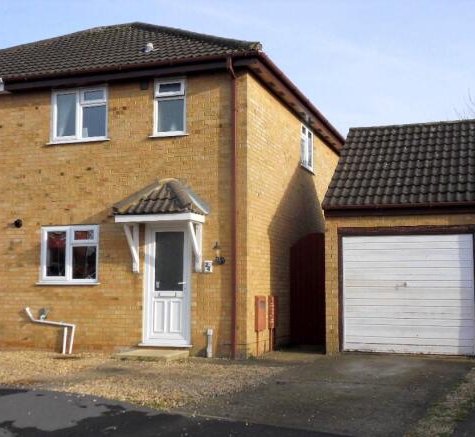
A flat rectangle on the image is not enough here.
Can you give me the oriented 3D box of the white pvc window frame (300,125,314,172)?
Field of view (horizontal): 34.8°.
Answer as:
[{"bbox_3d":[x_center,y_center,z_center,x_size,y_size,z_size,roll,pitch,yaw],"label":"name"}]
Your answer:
[{"bbox_3d":[1.548,-1.540,16.890,0.100,1.005,1.200,-2,-7,19],"label":"white pvc window frame"}]

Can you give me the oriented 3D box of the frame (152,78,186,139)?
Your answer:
[{"bbox_3d":[-1.163,-1.950,13.222,0.644,1.038,0.100,-2,-7,19],"label":"frame"}]

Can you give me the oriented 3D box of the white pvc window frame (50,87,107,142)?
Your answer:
[{"bbox_3d":[-2.868,-1.891,13.802,1.216,1.031,0.100,-2,-7,19],"label":"white pvc window frame"}]

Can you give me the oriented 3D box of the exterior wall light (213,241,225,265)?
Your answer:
[{"bbox_3d":[-0.300,0.572,12.462,0.160,0.371,0.240,-2,-7,19],"label":"exterior wall light"}]

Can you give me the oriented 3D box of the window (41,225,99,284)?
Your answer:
[{"bbox_3d":[-2.991,0.654,13.561,1.216,1.055,0.100,-2,-7,19],"label":"window"}]

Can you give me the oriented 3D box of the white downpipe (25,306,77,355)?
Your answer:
[{"bbox_3d":[-3.321,1.981,13.399,1.024,0.792,0.140,-2,-7,19],"label":"white downpipe"}]

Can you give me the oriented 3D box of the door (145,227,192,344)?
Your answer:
[{"bbox_3d":[-1.178,1.124,12.884,0.899,2.070,0.100,-2,-7,19],"label":"door"}]

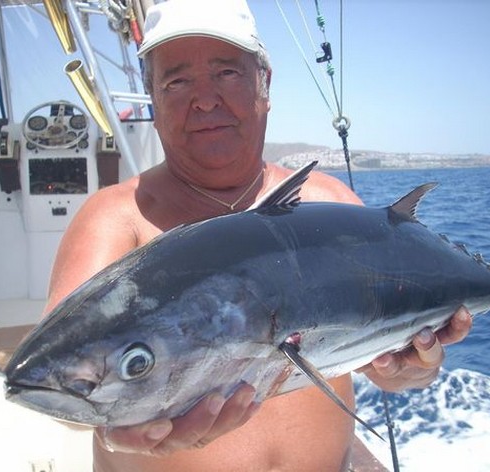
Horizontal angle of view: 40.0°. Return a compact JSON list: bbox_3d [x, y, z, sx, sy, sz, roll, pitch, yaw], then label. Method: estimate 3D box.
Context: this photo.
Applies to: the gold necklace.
[{"bbox_3d":[-0.039,-0.082,0.975,0.142,0.088,0.130,-2,6,-13],"label":"gold necklace"}]

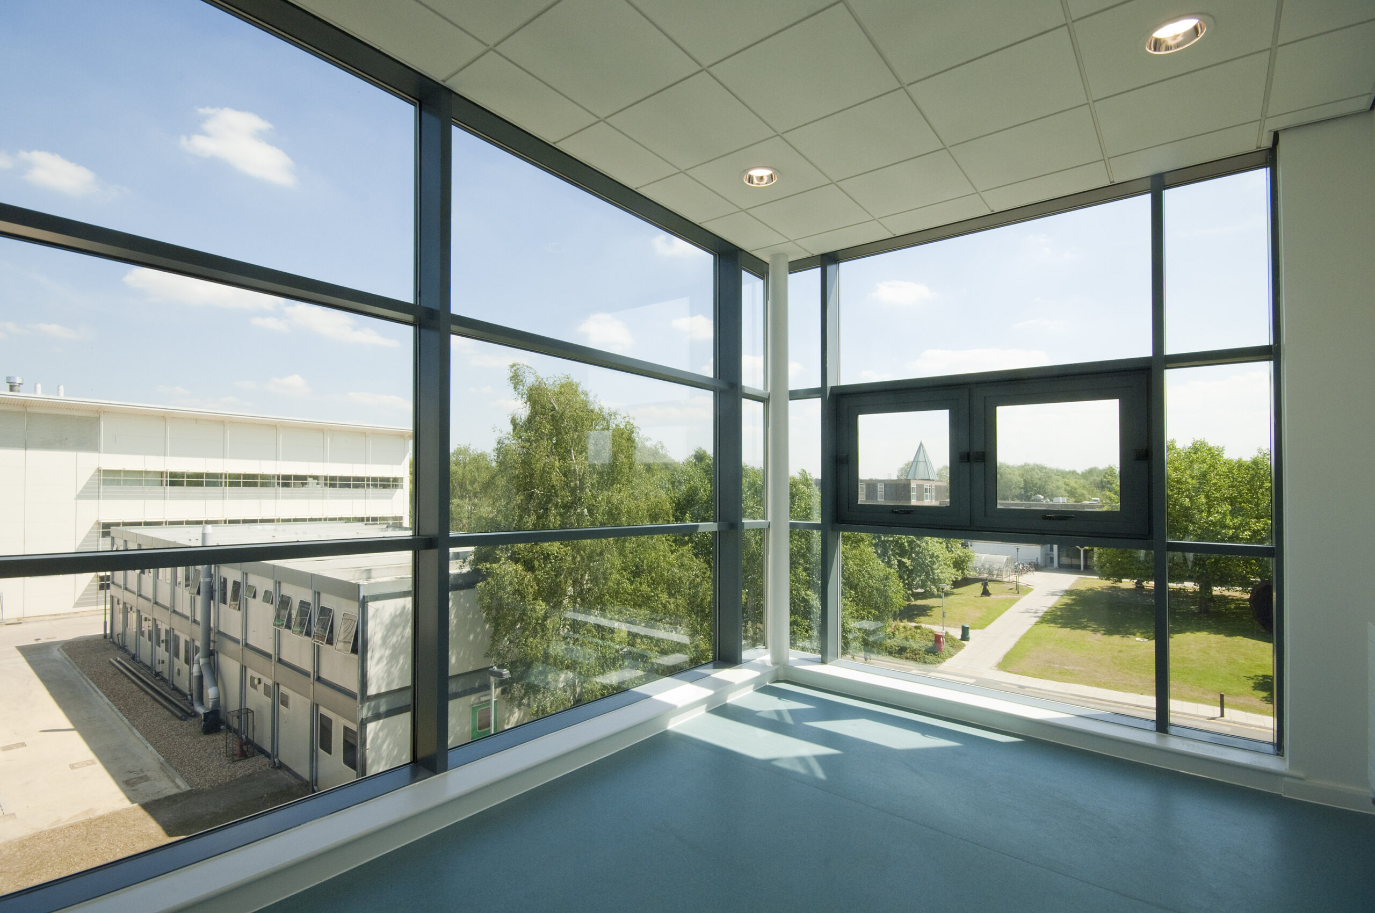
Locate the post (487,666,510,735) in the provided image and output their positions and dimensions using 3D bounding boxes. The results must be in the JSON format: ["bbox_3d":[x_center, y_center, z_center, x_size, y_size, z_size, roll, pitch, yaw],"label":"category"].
[{"bbox_3d":[-5.007,7.650,15.969,0.650,4.150,0.400,-1,-3,39],"label":"post"}]

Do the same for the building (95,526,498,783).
[{"bbox_3d":[-16.573,6.955,29.672,28.705,6.272,12.000,-1,-3,37],"label":"building"}]

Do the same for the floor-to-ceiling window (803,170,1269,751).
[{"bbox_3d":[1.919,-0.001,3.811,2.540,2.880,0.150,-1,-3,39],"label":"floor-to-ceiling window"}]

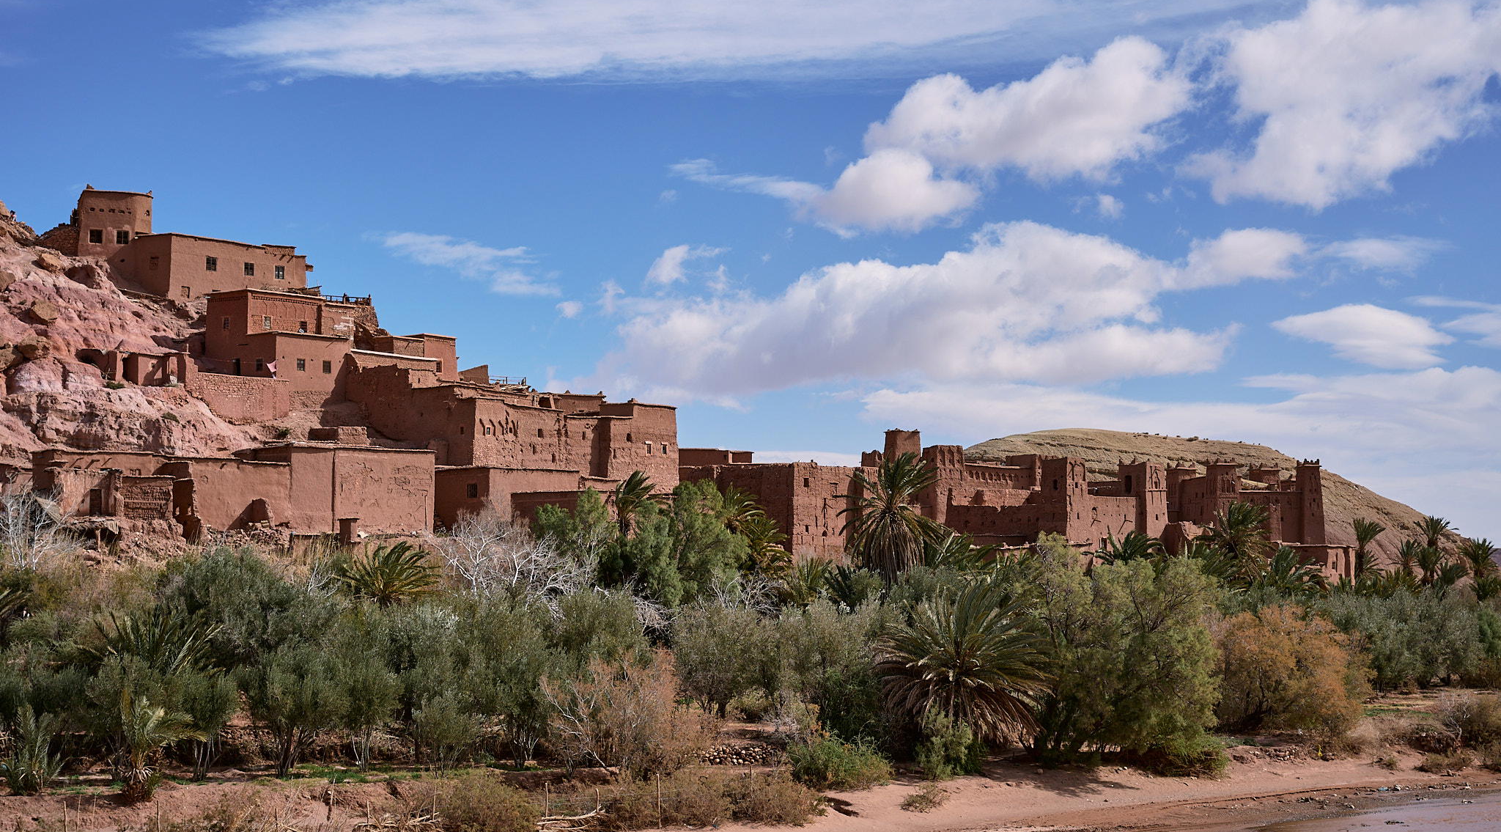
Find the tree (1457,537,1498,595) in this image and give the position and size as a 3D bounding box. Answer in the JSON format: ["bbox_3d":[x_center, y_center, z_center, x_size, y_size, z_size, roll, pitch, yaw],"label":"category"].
[{"bbox_3d":[84.891,17.806,258.000,4.700,7.400,4.700,0,-4,0],"label":"tree"}]

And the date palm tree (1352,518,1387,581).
[{"bbox_3d":[72.294,16.026,258.000,4.000,8.200,4.100,0,-4,0],"label":"date palm tree"}]

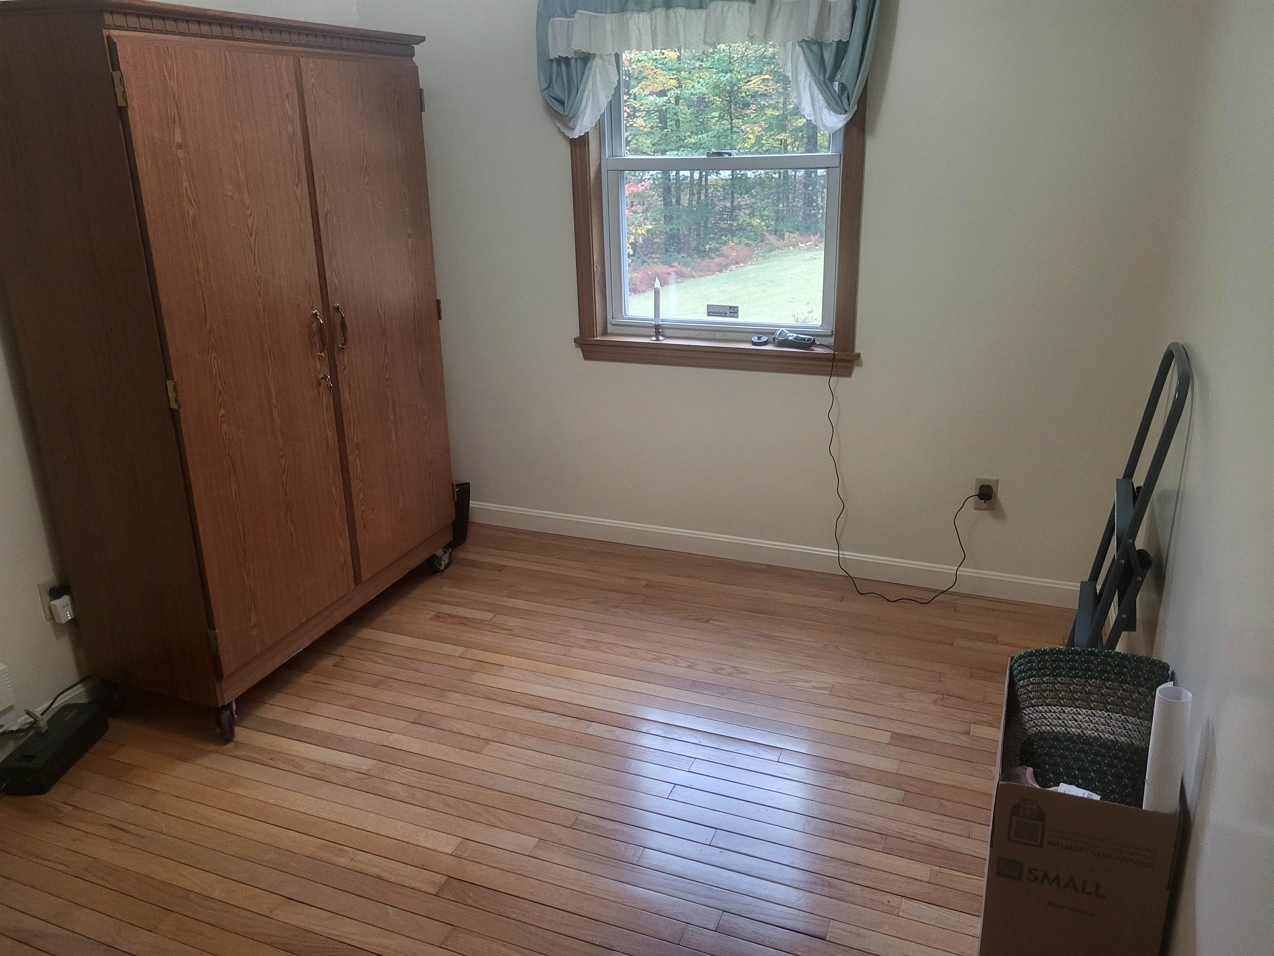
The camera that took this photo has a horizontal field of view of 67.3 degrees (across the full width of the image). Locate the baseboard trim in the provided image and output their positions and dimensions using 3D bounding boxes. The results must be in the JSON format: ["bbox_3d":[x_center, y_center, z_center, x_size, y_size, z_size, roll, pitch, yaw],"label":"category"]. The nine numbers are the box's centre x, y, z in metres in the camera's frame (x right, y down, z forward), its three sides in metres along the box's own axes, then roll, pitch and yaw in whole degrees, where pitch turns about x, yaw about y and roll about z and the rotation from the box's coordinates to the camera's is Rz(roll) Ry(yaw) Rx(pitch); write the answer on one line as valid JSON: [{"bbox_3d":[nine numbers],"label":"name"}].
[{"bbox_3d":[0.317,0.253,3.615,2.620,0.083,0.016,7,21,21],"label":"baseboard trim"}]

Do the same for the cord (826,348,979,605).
[{"bbox_3d":[0.874,-0.003,3.207,0.530,0.815,0.135,7,21,21],"label":"cord"}]

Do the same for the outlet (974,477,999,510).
[{"bbox_3d":[1.160,0.054,3.182,0.070,0.114,0.012,7,21,21],"label":"outlet"}]

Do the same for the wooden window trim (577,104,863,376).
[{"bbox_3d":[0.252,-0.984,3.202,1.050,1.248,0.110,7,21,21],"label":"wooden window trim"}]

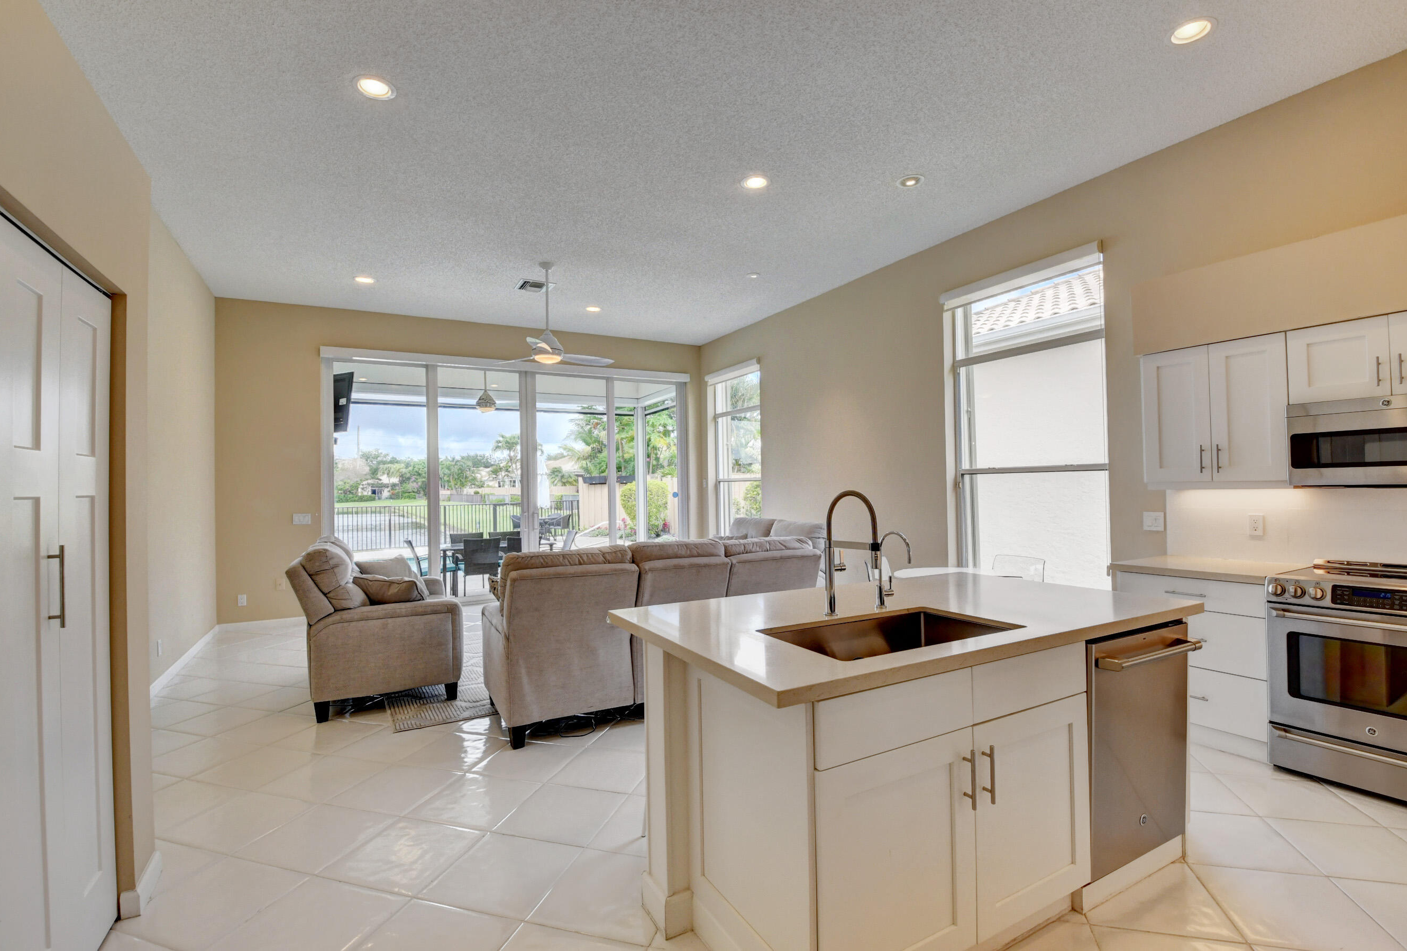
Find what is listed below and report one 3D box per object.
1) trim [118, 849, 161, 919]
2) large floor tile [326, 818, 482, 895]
[{"bbox_3d":[-1.994,1.444,2.115,0.050,0.088,0.290,0,-1,-32],"label":"trim"},{"bbox_3d":[-1.149,1.470,2.310,0.437,0.010,0.412,-2,-1,17],"label":"large floor tile"}]

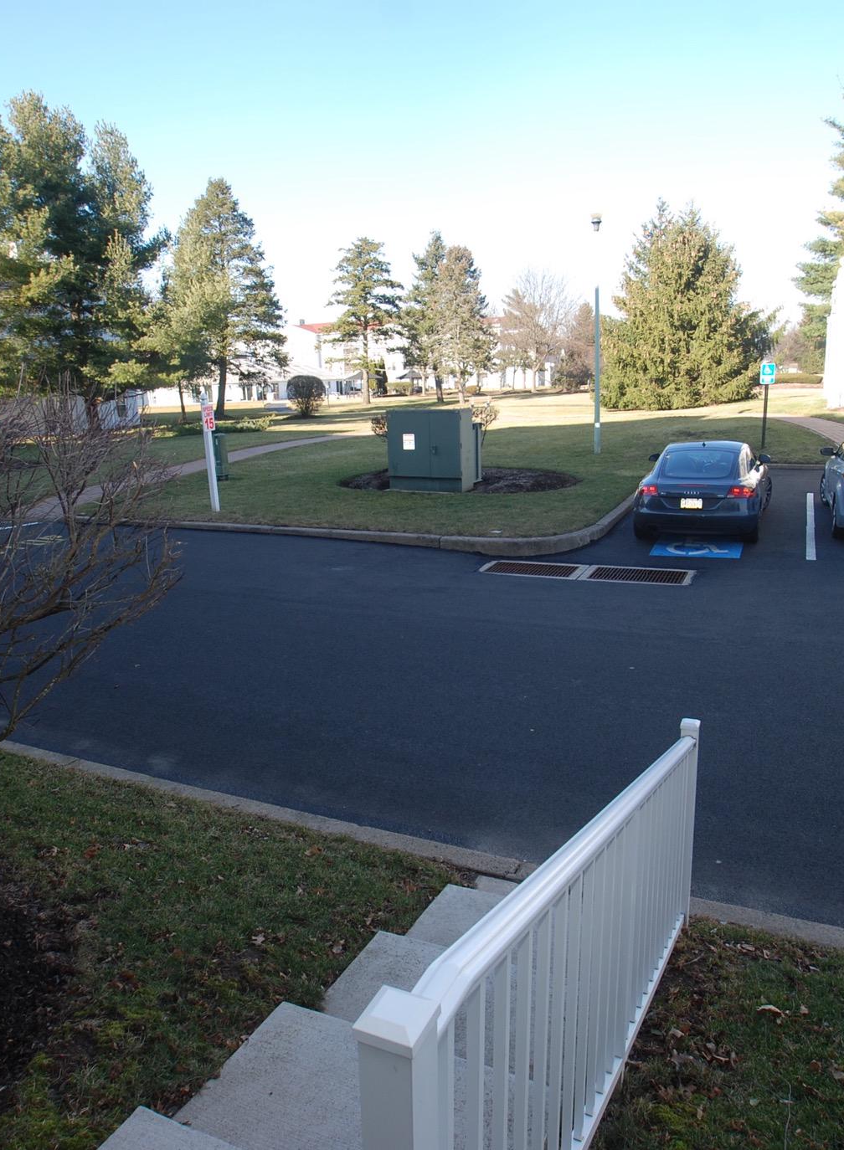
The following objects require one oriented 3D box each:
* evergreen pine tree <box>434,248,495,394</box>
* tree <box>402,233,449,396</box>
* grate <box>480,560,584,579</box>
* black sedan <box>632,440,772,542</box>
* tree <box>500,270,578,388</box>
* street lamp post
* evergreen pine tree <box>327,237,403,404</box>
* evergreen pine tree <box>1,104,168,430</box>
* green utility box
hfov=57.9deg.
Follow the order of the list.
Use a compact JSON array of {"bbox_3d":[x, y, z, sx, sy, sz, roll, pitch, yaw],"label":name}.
[{"bbox_3d":[3.136,-19.174,58.602,5.200,11.550,5.200,-1,14,0],"label":"evergreen pine tree"},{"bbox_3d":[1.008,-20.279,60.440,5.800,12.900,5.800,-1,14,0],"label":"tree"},{"bbox_3d":[1.566,-0.048,10.607,1.270,0.060,0.660,4,16,23],"label":"grate"},{"bbox_3d":[4.859,-1.538,12.991,1.850,1.360,4.190,5,17,26],"label":"black sedan"},{"bbox_3d":[12.438,-26.566,83.412,8.075,12.701,8.075,-2,14,0],"label":"tree"},{"bbox_3d":[4.197,-5.694,18.328,0.280,5.560,0.280,-1,14,0],"label":"street lamp post"},{"bbox_3d":[-4.525,-19.276,58.500,5.394,12.005,5.394,-2,14,0],"label":"evergreen pine tree"},{"bbox_3d":[-14.804,-13.475,33.816,7.000,13.920,7.000,-1,14,0],"label":"evergreen pine tree"},{"bbox_3d":[0.339,-2.836,17.126,1.770,1.720,1.300,5,16,25],"label":"green utility box"}]

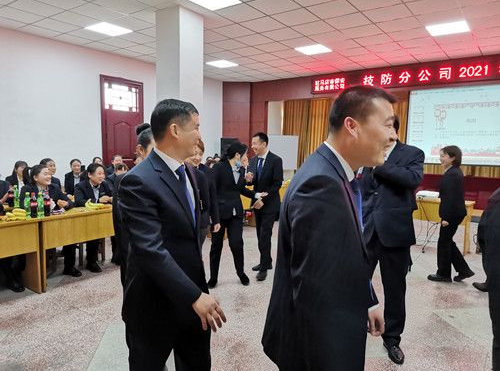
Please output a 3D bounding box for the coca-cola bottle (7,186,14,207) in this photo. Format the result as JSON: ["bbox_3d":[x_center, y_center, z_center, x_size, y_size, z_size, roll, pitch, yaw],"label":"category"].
[{"bbox_3d":[-2.861,0.137,4.496,0.068,0.245,0.068,5,7,36],"label":"coca-cola bottle"}]

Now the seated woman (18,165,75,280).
[{"bbox_3d":[-2.329,0.406,4.299,0.680,1.270,0.520,6,7,40],"label":"seated woman"}]

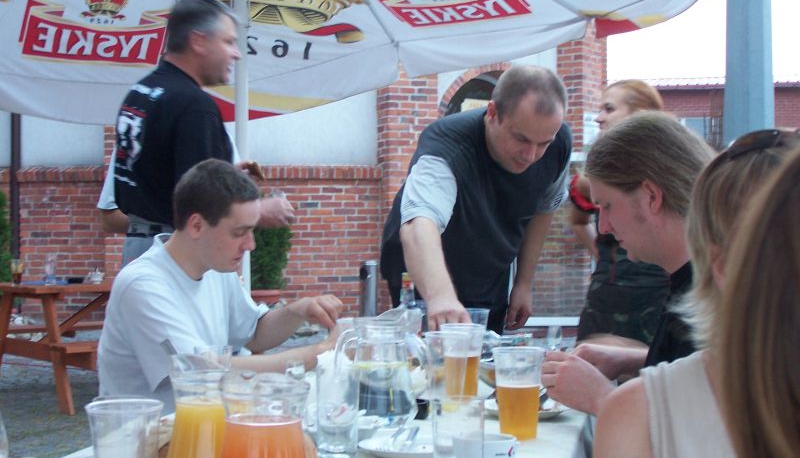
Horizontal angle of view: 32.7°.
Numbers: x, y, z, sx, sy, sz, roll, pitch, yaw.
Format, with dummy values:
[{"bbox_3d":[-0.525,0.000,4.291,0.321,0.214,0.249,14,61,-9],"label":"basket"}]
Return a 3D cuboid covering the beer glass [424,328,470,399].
[{"bbox_3d":[0.086,0.262,2.495,0.085,0.142,0.085,0,2,0],"label":"beer glass"}]

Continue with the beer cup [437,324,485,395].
[{"bbox_3d":[0.118,0.258,2.617,0.087,0.142,0.087,0,2,0],"label":"beer cup"}]

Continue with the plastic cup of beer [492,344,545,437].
[{"bbox_3d":[0.196,0.270,2.254,0.086,0.142,0.086,0,2,0],"label":"plastic cup of beer"}]

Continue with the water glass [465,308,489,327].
[{"bbox_3d":[0.151,0.246,2.936,0.086,0.142,0.086,0,2,0],"label":"water glass"}]

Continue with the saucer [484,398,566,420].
[{"bbox_3d":[0.224,0.323,2.448,0.152,0.022,0.152,0,2,0],"label":"saucer"}]

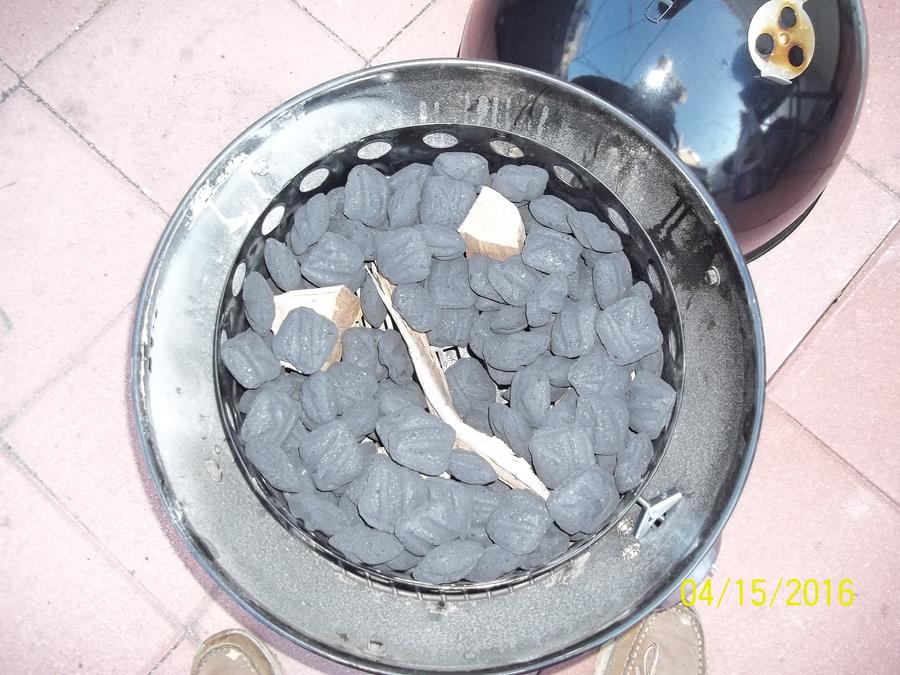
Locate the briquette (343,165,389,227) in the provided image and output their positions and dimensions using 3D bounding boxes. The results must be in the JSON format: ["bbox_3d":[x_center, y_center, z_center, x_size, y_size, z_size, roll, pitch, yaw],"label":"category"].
[{"bbox_3d":[-0.072,-0.122,0.713,0.046,0.050,0.029,19,33,31],"label":"briquette"}]

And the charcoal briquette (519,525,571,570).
[{"bbox_3d":[0.076,0.165,0.665,0.049,0.049,0.026,-30,120,-1],"label":"charcoal briquette"}]

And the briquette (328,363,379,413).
[{"bbox_3d":[-0.086,0.043,0.730,0.052,0.028,0.053,-6,87,0],"label":"briquette"}]

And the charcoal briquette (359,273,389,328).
[{"bbox_3d":[-0.067,-0.035,0.740,0.028,0.052,0.053,-12,90,3],"label":"charcoal briquette"}]

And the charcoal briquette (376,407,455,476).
[{"bbox_3d":[-0.026,0.082,0.649,0.049,0.026,0.049,23,70,10],"label":"charcoal briquette"}]

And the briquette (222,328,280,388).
[{"bbox_3d":[-0.160,0.017,0.668,0.046,0.030,0.047,-35,103,-47],"label":"briquette"}]

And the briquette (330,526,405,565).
[{"bbox_3d":[-0.064,0.161,0.645,0.052,0.052,0.030,15,90,-31],"label":"briquette"}]

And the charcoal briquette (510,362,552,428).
[{"bbox_3d":[0.066,0.048,0.686,0.026,0.049,0.049,3,85,38],"label":"charcoal briquette"}]

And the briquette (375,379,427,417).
[{"bbox_3d":[-0.043,0.058,0.715,0.053,0.029,0.053,6,67,-1],"label":"briquette"}]

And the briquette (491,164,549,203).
[{"bbox_3d":[0.062,-0.138,0.747,0.053,0.028,0.053,-1,38,3],"label":"briquette"}]

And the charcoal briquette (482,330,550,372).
[{"bbox_3d":[0.057,0.009,0.714,0.052,0.030,0.052,-11,32,-23],"label":"charcoal briquette"}]

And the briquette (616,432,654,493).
[{"bbox_3d":[0.152,0.102,0.684,0.029,0.050,0.050,18,90,-2],"label":"briquette"}]

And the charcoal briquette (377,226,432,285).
[{"bbox_3d":[-0.040,-0.070,0.709,0.050,0.029,0.050,-14,85,-1],"label":"charcoal briquette"}]

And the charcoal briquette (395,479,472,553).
[{"bbox_3d":[-0.013,0.145,0.671,0.055,0.030,0.055,-17,63,-21],"label":"charcoal briquette"}]

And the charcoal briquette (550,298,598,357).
[{"bbox_3d":[0.105,-0.009,0.705,0.050,0.030,0.050,-5,86,-17],"label":"charcoal briquette"}]

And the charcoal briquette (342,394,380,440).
[{"bbox_3d":[-0.081,0.069,0.740,0.052,0.028,0.053,-17,109,-3],"label":"charcoal briquette"}]

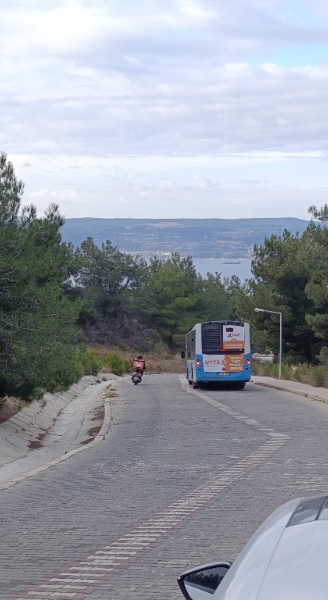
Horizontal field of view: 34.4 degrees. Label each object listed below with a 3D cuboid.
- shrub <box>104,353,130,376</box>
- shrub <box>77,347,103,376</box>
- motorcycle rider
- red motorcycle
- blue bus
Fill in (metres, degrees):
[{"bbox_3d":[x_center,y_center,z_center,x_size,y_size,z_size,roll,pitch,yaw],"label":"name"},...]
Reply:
[{"bbox_3d":[-3.072,4.294,35.000,1.650,1.500,1.500,0,6,0],"label":"shrub"},{"bbox_3d":[-4.430,3.657,31.500,1.450,1.650,1.400,0,6,0],"label":"shrub"},{"bbox_3d":[-1.309,3.531,28.300,0.660,1.100,0.750,6,-3,5],"label":"motorcycle rider"},{"bbox_3d":[-1.393,3.862,28.500,0.720,1.270,1.900,5,-5,5],"label":"red motorcycle"},{"bbox_3d":[2.610,3.000,27.550,2.450,3.060,8.200,0,-7,-1],"label":"blue bus"}]

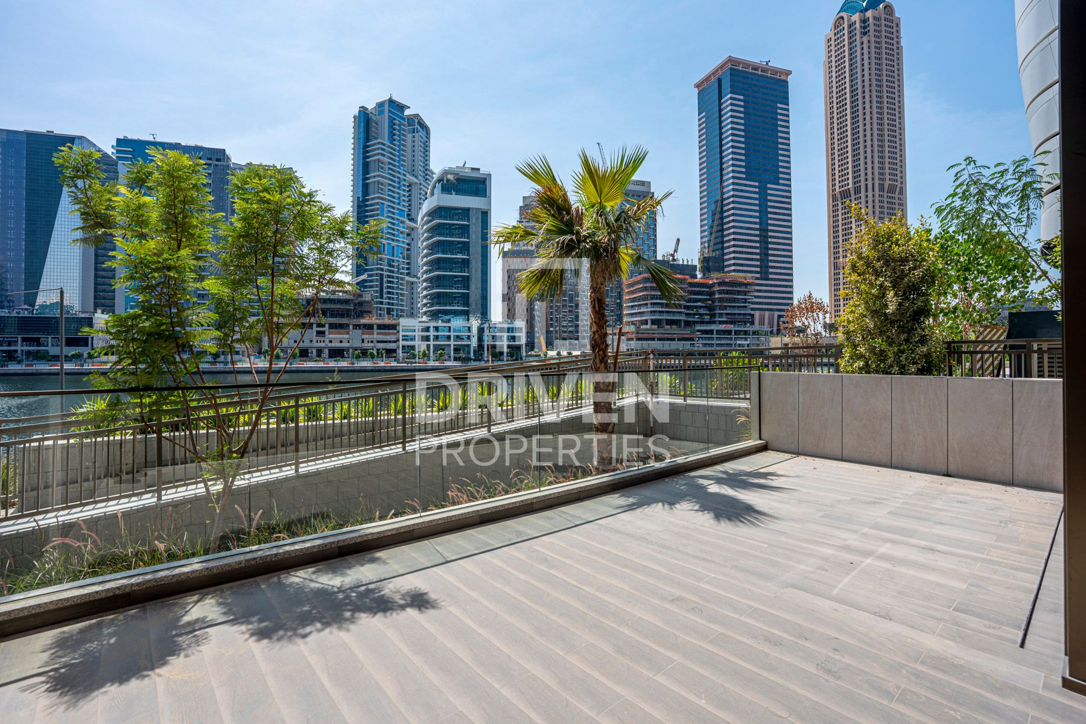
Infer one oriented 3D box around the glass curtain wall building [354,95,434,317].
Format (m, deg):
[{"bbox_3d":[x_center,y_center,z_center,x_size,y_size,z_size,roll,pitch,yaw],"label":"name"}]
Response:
[{"bbox_3d":[-103.880,-86.220,338.510,26.000,166.300,53.000,0,1,27],"label":"glass curtain wall building"}]

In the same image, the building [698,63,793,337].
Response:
[{"bbox_3d":[133.460,-95.410,324.530,48.500,189.630,33.000,0,1,-19],"label":"building"}]

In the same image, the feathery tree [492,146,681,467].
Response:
[{"bbox_3d":[0.620,-0.720,6.650,2.550,4.450,2.400,0,1,0],"label":"feathery tree"}]

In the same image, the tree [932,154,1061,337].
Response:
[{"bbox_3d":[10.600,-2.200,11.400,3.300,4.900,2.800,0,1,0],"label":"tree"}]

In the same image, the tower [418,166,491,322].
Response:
[{"bbox_3d":[-41.560,-44.970,230.810,31.500,82.400,28.000,0,1,-12],"label":"tower"}]

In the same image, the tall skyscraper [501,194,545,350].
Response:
[{"bbox_3d":[-12.500,-54.500,302.000,28.000,98.000,27.000,0,1,-5],"label":"tall skyscraper"}]

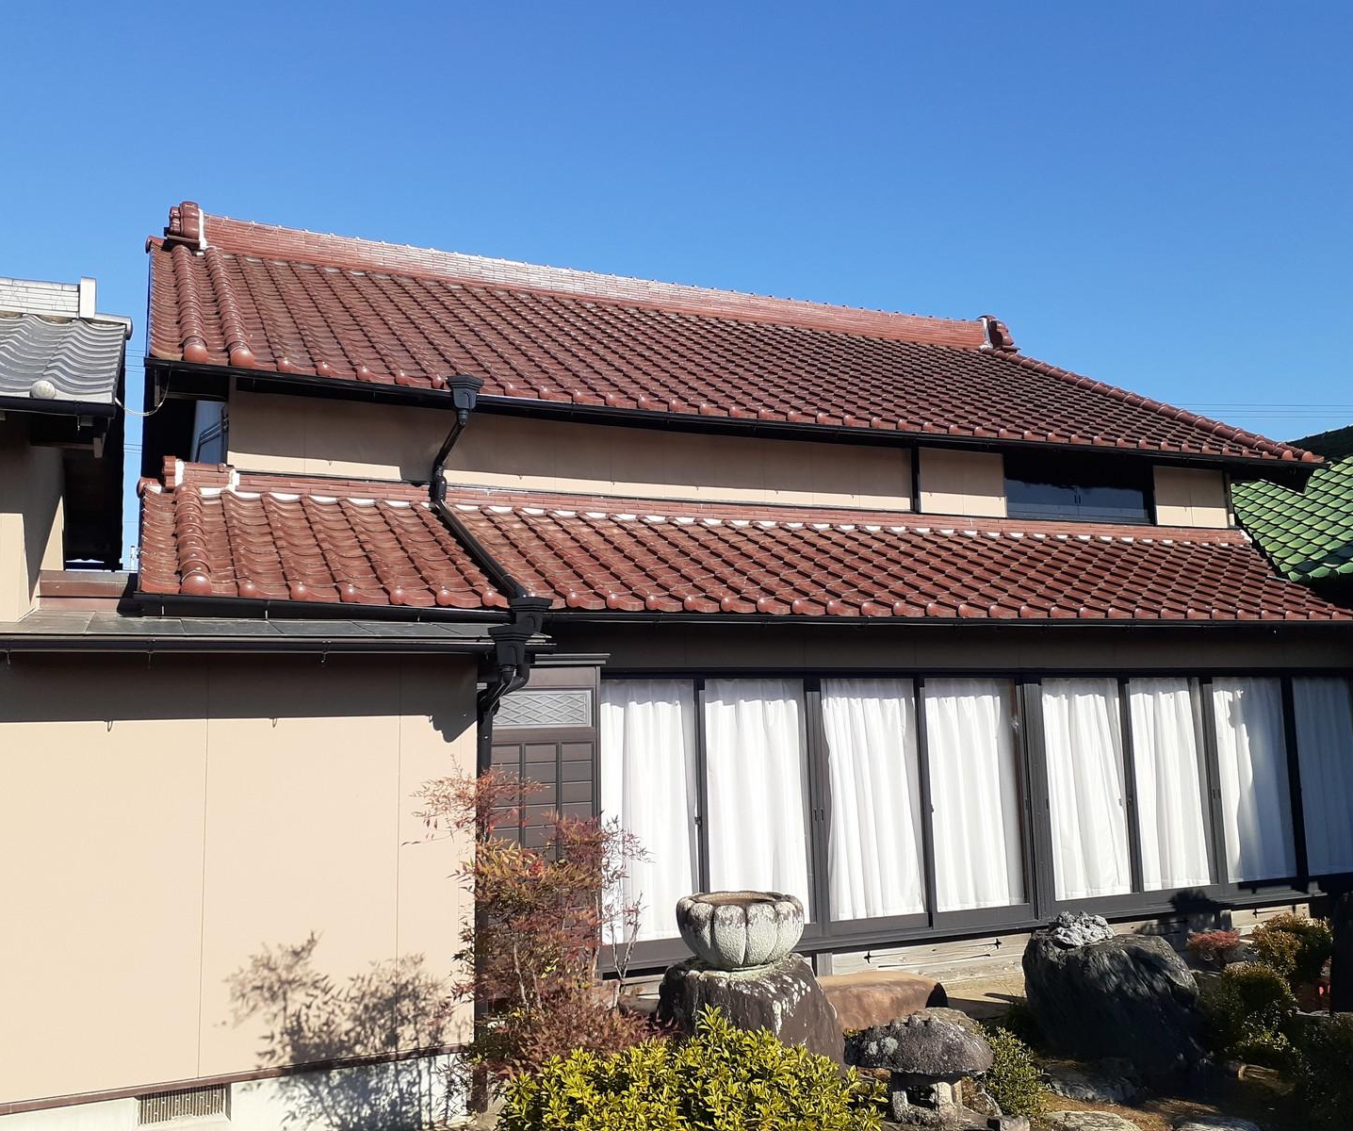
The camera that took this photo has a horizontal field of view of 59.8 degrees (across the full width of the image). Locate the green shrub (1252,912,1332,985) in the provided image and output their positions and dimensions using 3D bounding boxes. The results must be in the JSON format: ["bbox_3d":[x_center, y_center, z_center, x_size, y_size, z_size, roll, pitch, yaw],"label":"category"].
[{"bbox_3d":[4.291,2.683,8.200,0.530,0.500,0.500,2,-8,-22],"label":"green shrub"}]

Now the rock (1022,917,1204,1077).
[{"bbox_3d":[2.572,2.543,6.950,1.050,0.710,0.800,-4,-7,19],"label":"rock"}]

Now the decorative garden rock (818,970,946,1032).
[{"bbox_3d":[1.219,2.762,7.574,1.300,0.250,0.550,2,-8,-22],"label":"decorative garden rock"}]

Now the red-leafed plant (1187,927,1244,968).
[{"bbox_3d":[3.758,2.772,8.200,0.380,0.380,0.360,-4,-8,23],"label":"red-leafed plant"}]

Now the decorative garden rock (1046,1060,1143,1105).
[{"bbox_3d":[2.219,2.725,6.250,0.500,0.170,0.360,-3,-7,18],"label":"decorative garden rock"}]

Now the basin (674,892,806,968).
[{"bbox_3d":[0.327,1.882,6.050,0.650,0.335,0.650,-1,-7,0],"label":"basin"}]

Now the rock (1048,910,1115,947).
[{"bbox_3d":[2.433,2.210,7.050,0.380,0.220,0.280,-3,-7,18],"label":"rock"}]

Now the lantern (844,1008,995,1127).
[{"bbox_3d":[1.100,2.263,5.320,0.650,0.500,0.600,-1,-7,0],"label":"lantern"}]

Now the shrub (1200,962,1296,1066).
[{"bbox_3d":[3.338,2.587,6.850,0.550,0.530,0.500,-4,-8,25],"label":"shrub"}]

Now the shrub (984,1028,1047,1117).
[{"bbox_3d":[1.616,2.400,5.650,0.330,0.430,0.330,2,-8,-22],"label":"shrub"}]

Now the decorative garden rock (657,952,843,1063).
[{"bbox_3d":[0.389,2.369,6.120,0.940,0.700,0.750,2,-8,-22],"label":"decorative garden rock"}]

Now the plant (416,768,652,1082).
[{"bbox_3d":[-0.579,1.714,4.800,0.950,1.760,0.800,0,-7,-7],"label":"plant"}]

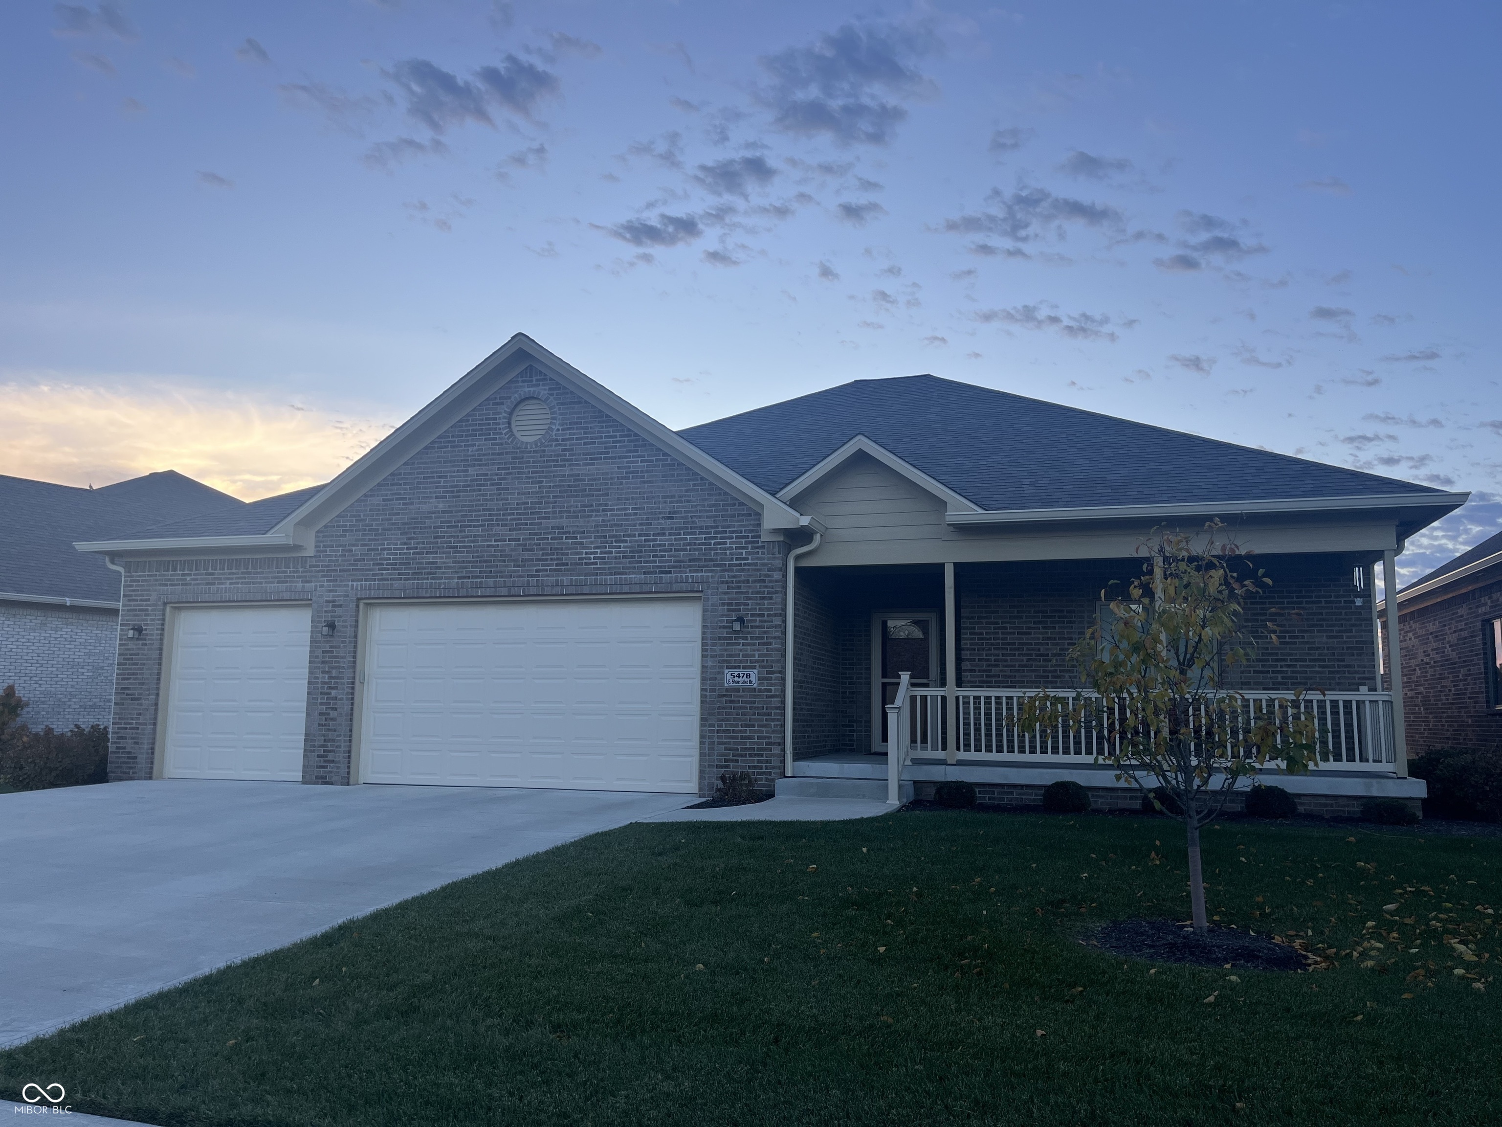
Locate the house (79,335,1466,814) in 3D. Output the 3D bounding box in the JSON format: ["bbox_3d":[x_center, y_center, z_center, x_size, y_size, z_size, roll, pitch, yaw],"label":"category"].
[{"bbox_3d":[0.690,0.112,19.810,17.670,6.760,13.500,-2,-7,18],"label":"house"}]

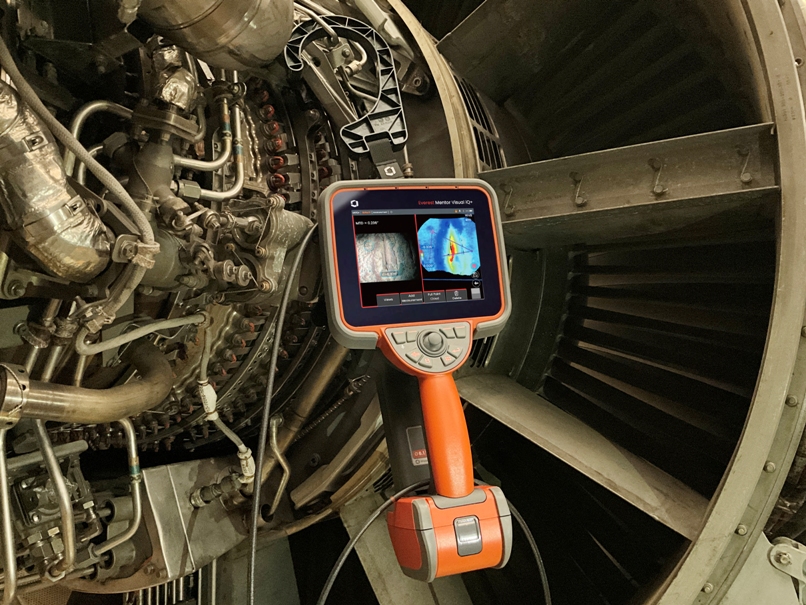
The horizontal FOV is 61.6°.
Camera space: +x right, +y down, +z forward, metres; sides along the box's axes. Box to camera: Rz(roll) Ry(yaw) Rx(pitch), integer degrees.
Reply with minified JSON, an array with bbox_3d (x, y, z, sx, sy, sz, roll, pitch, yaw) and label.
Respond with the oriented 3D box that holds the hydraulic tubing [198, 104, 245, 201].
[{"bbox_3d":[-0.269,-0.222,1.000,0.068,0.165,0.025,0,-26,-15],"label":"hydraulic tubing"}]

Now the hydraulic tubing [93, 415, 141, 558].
[{"bbox_3d":[-0.393,0.255,0.930,0.062,0.186,0.028,-4,3,-9],"label":"hydraulic tubing"}]

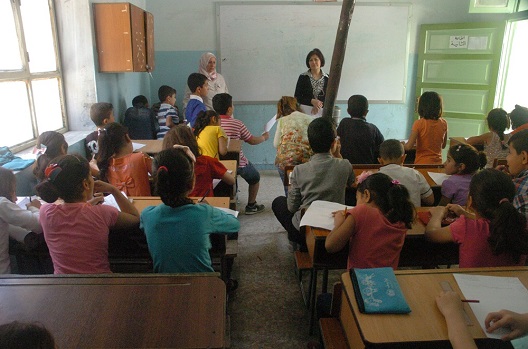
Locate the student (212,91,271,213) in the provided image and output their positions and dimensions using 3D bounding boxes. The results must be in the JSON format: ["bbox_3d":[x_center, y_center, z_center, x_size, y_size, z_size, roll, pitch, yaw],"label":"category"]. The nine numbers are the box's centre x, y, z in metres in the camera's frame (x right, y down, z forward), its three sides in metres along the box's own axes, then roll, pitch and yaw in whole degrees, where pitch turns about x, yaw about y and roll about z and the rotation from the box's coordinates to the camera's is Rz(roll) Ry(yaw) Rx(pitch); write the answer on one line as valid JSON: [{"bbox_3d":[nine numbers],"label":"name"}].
[{"bbox_3d":[-0.234,-0.153,3.701,0.600,1.210,0.460,-12,19,-38],"label":"student"}]

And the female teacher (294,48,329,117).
[{"bbox_3d":[0.595,-0.649,4.732,0.480,1.610,0.320,0,14,3],"label":"female teacher"}]

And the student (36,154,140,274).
[{"bbox_3d":[-0.742,0.412,1.812,0.420,1.069,0.580,1,15,4],"label":"student"}]

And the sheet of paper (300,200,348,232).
[{"bbox_3d":[0.313,0.188,1.863,0.210,0.012,0.297,4,14,17],"label":"sheet of paper"}]

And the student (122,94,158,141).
[{"bbox_3d":[-1.252,-0.296,4.352,0.400,1.090,0.500,0,14,2],"label":"student"}]

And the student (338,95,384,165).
[{"bbox_3d":[0.777,-0.063,3.342,0.390,1.217,0.460,-1,15,-2],"label":"student"}]

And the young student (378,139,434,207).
[{"bbox_3d":[0.792,0.217,2.504,0.380,0.940,0.520,-1,14,-3],"label":"young student"}]

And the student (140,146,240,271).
[{"bbox_3d":[-0.315,0.394,1.828,0.420,1.096,0.580,1,15,2],"label":"student"}]

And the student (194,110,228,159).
[{"bbox_3d":[-0.450,-0.059,3.505,0.360,1.020,0.500,6,15,24],"label":"student"}]

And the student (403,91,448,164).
[{"bbox_3d":[1.317,-0.077,3.338,0.340,1.245,0.380,1,15,3],"label":"student"}]

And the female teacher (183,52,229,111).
[{"bbox_3d":[-0.729,-0.710,5.034,0.540,1.616,0.340,-4,15,-15],"label":"female teacher"}]

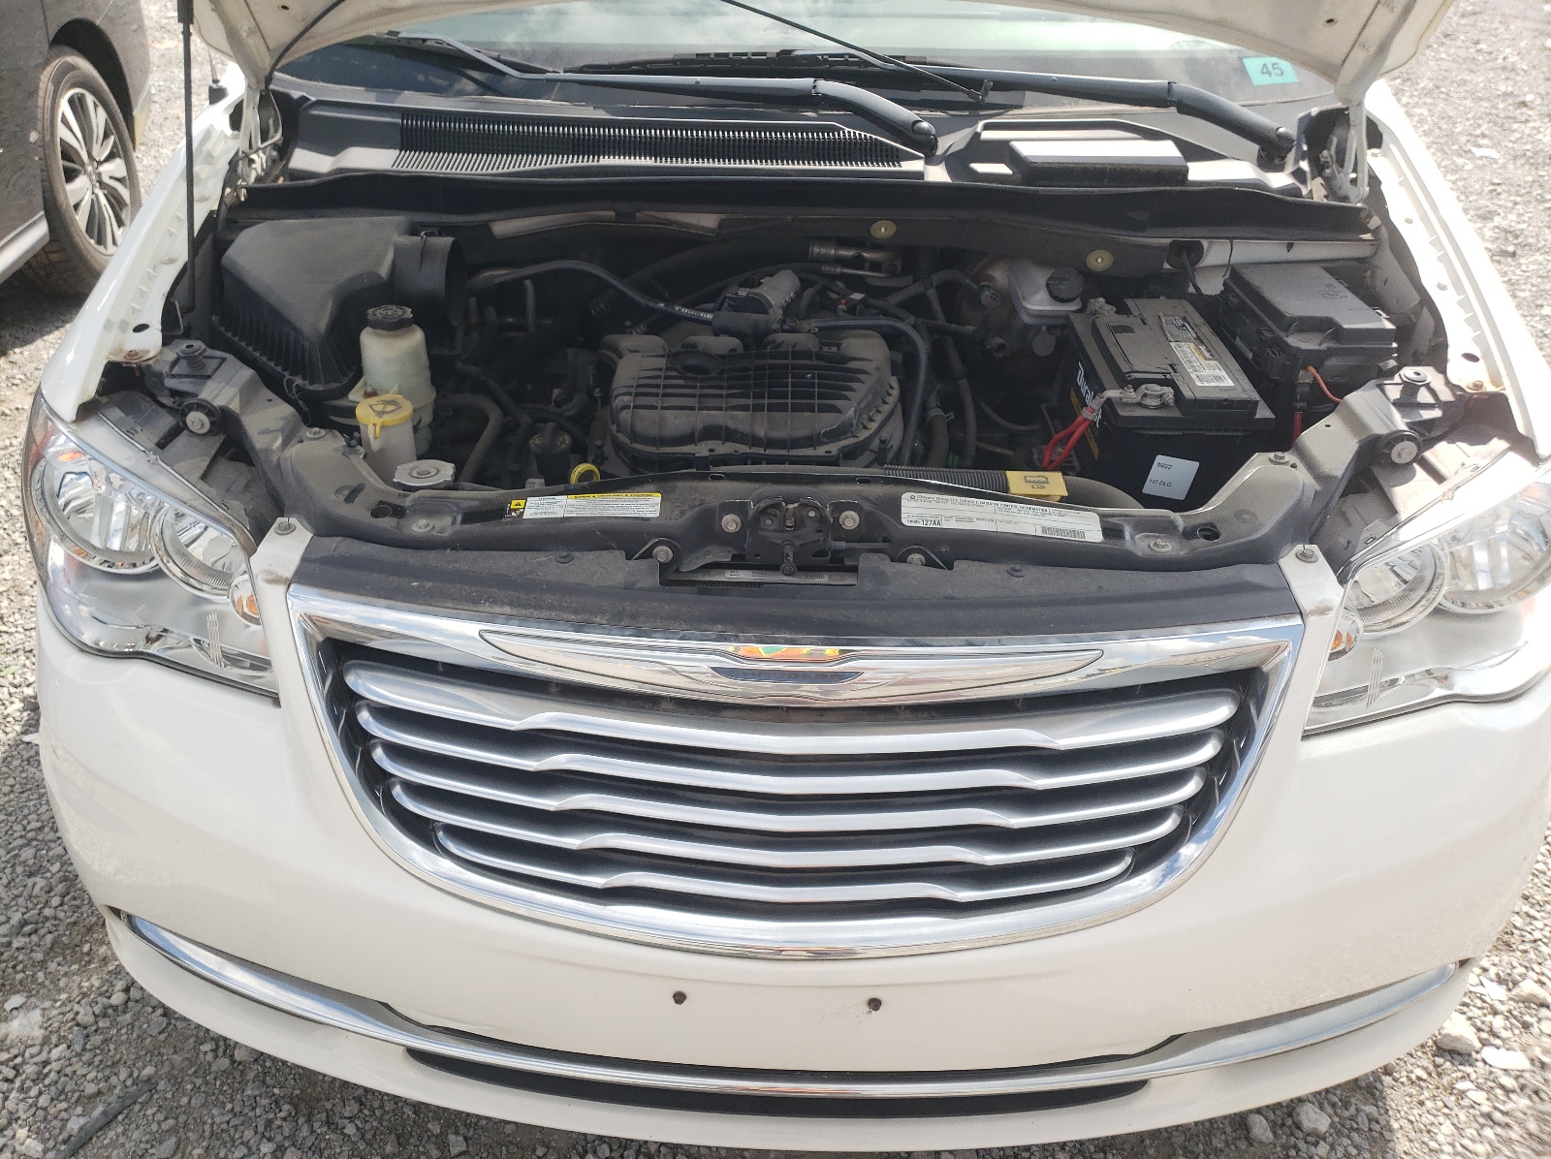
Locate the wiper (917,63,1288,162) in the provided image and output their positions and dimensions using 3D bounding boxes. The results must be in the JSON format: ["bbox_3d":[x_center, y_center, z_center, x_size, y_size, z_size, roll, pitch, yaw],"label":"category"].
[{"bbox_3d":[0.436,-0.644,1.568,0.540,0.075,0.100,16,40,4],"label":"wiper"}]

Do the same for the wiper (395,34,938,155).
[{"bbox_3d":[-0.162,-0.688,1.600,0.820,0.075,0.110,15,41,11],"label":"wiper"}]

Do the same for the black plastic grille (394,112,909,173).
[{"bbox_3d":[-0.156,-0.570,1.498,0.660,0.050,0.130,3,35,4],"label":"black plastic grille"}]

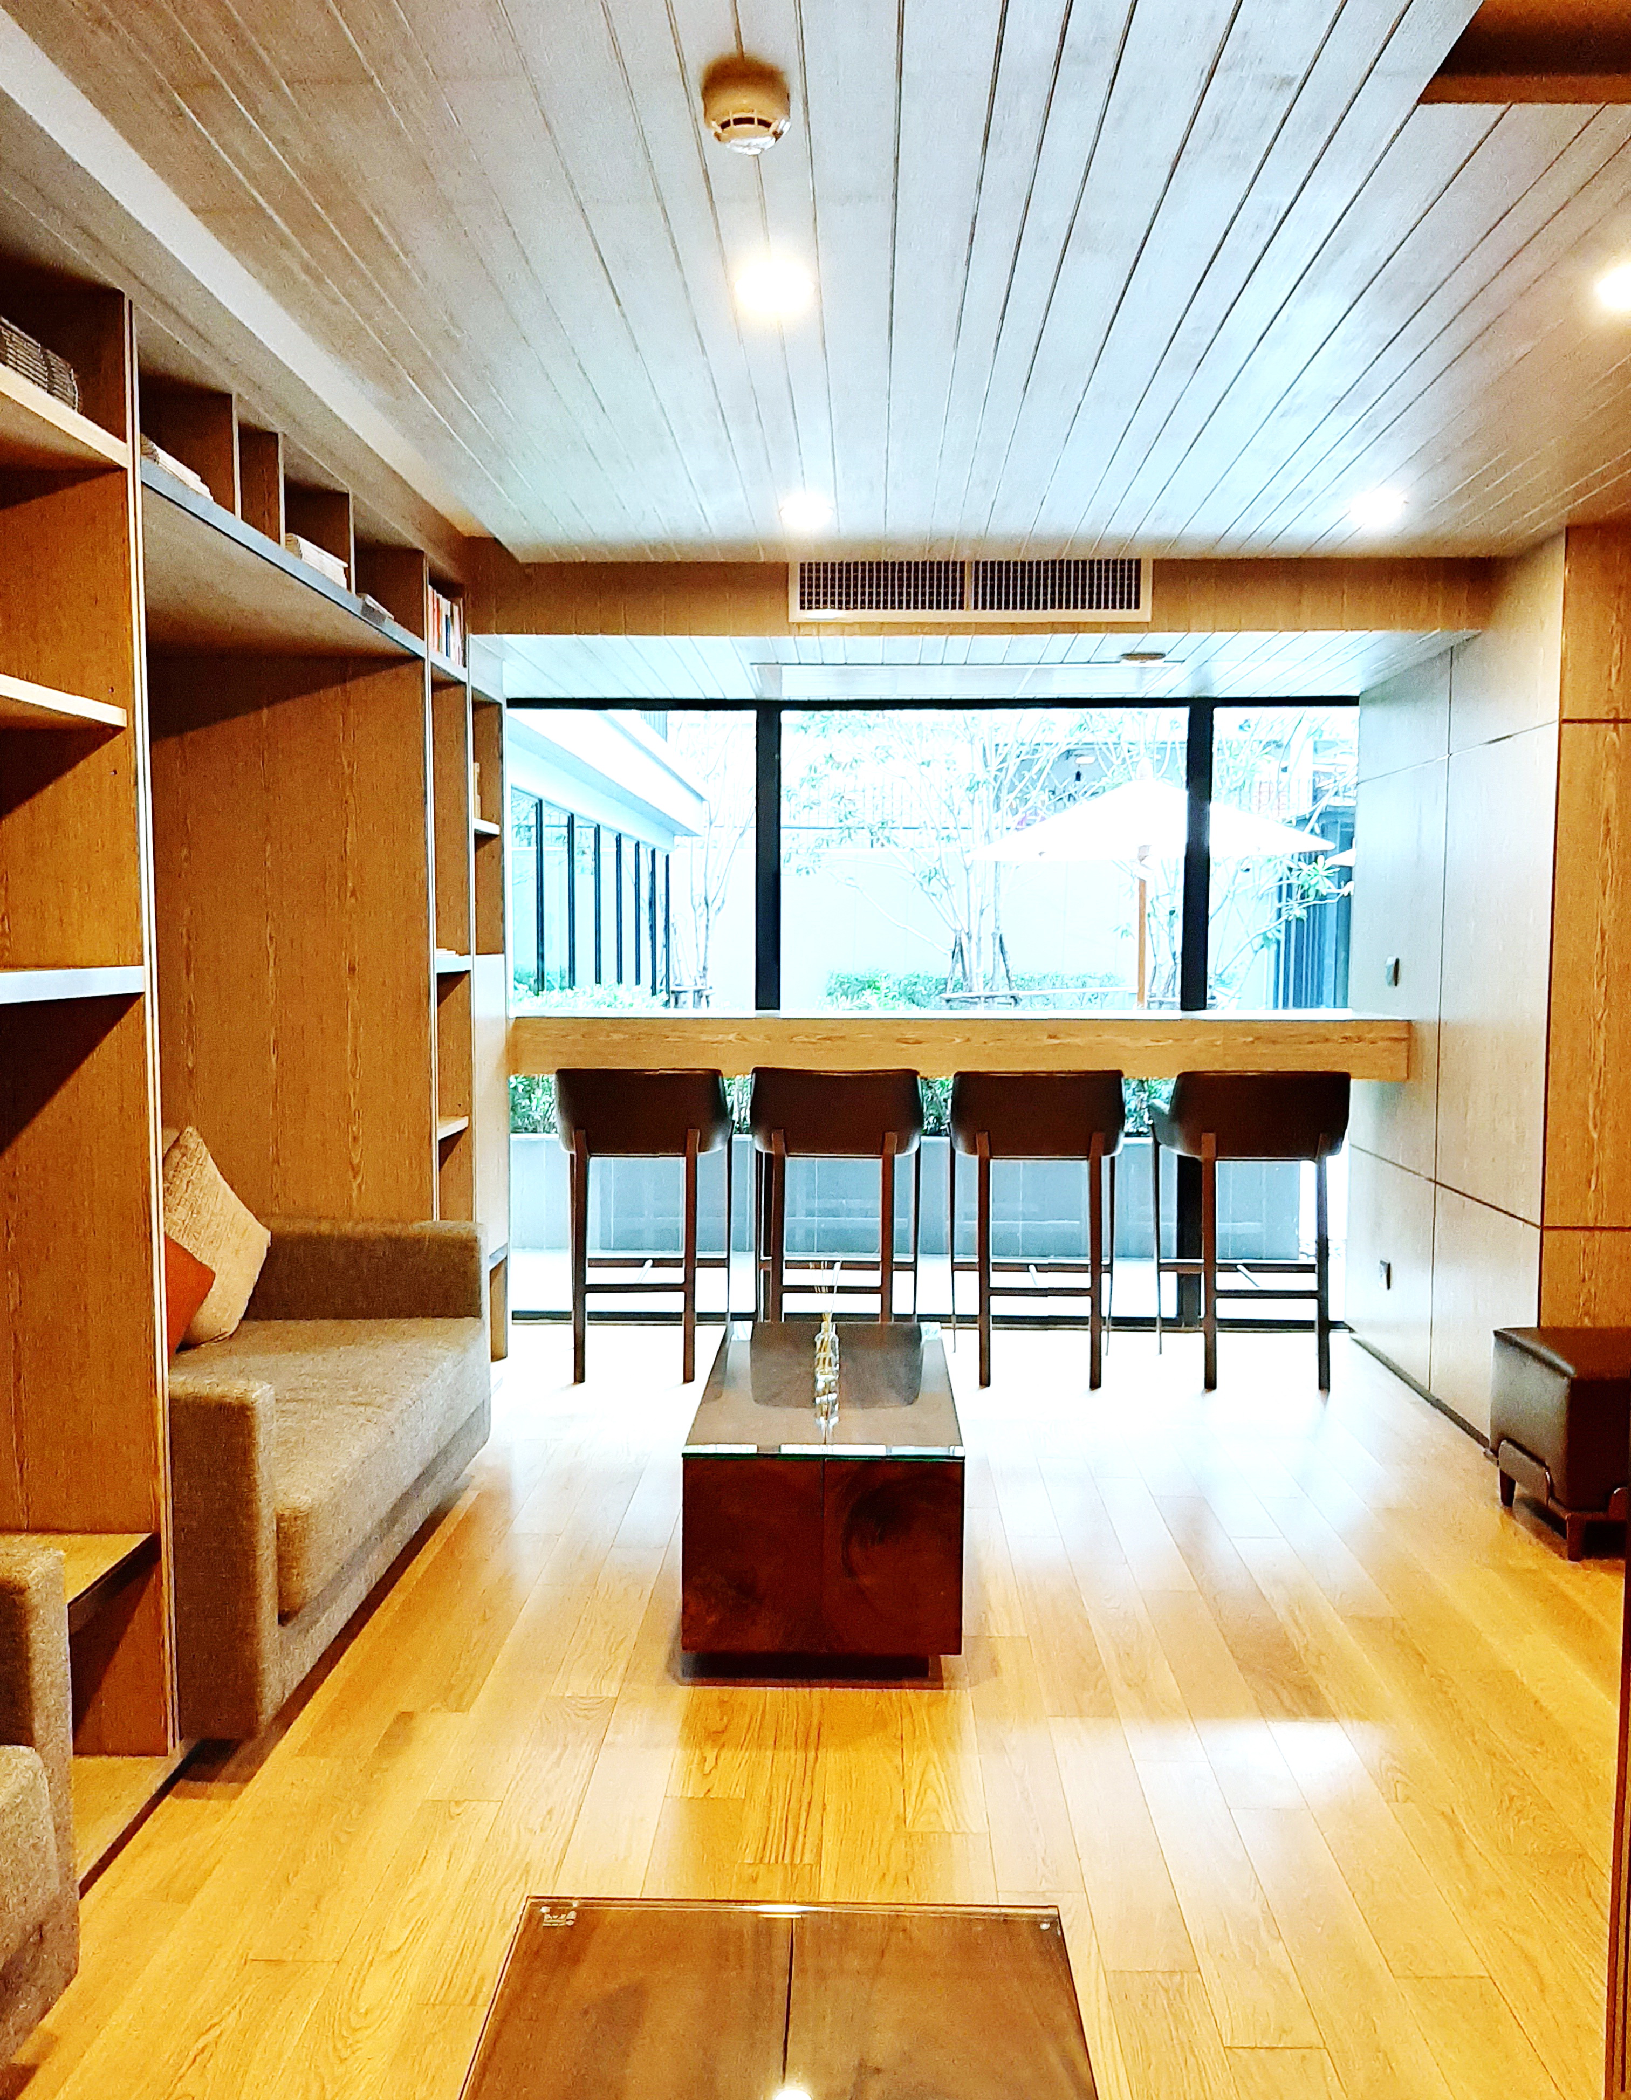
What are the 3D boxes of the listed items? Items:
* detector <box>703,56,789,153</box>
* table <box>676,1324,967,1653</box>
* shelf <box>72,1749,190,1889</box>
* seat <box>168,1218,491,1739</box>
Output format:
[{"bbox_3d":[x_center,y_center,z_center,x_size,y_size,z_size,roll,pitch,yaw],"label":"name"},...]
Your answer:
[{"bbox_3d":[-0.079,-1.086,1.880,0.102,0.060,0.102,0,4,2],"label":"detector"},{"bbox_3d":[0.028,0.919,3.465,0.508,0.436,1.018,0,4,2],"label":"table"},{"bbox_3d":[-1.256,1.166,2.424,0.420,0.040,0.480,0,4,2],"label":"shelf"},{"bbox_3d":[-1.271,0.811,3.444,0.820,0.635,1.575,0,4,2],"label":"seat"}]

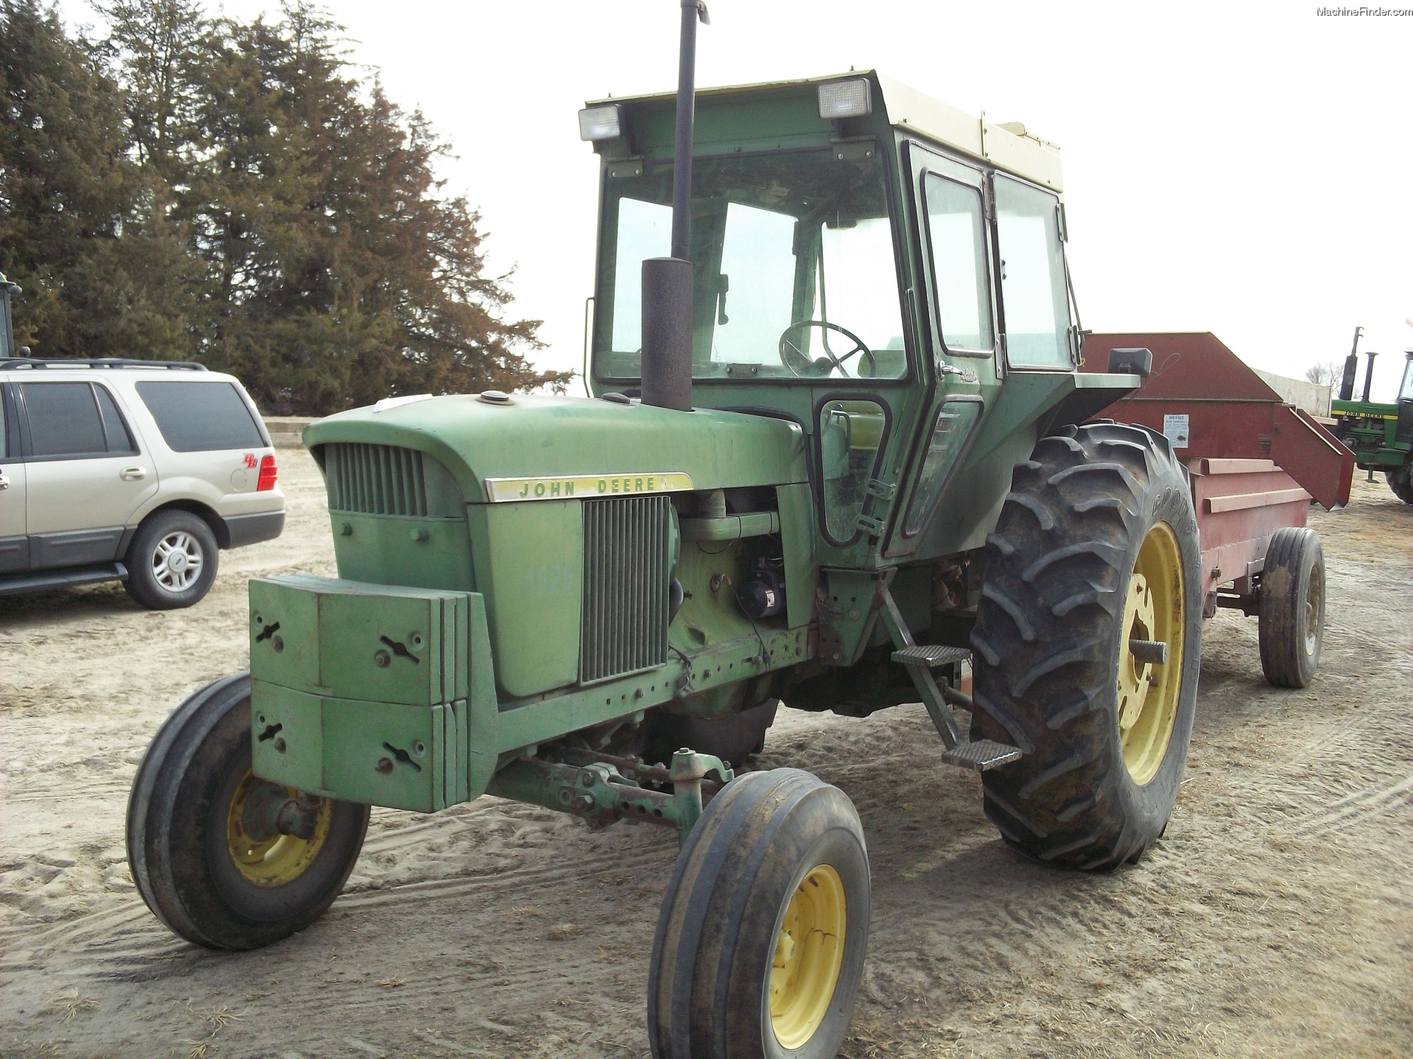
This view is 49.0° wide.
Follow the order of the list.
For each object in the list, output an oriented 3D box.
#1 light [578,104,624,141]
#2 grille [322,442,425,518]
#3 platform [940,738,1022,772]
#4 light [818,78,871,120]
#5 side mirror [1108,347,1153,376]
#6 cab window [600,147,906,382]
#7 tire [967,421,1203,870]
[{"bbox_3d":[-0.368,-1.456,5.558,0.162,0.113,0.080,3,13,30],"label":"light"},{"bbox_3d":[-0.830,-0.128,3.924,0.325,0.185,0.045,3,13,30],"label":"grille"},{"bbox_3d":[0.917,0.744,5.136,0.180,0.030,0.305,11,9,29],"label":"platform"},{"bbox_3d":[0.454,-1.412,5.083,0.162,0.113,0.080,3,13,30],"label":"light"},{"bbox_3d":[1.661,-0.655,6.091,0.165,0.115,0.095,3,5,30],"label":"side mirror"},{"bbox_3d":[0.131,-0.923,5.511,1.245,0.775,0.060,3,7,30],"label":"cab window"},{"bbox_3d":[1.508,0.439,5.974,0.445,1.700,1.700,3,5,30],"label":"tire"}]

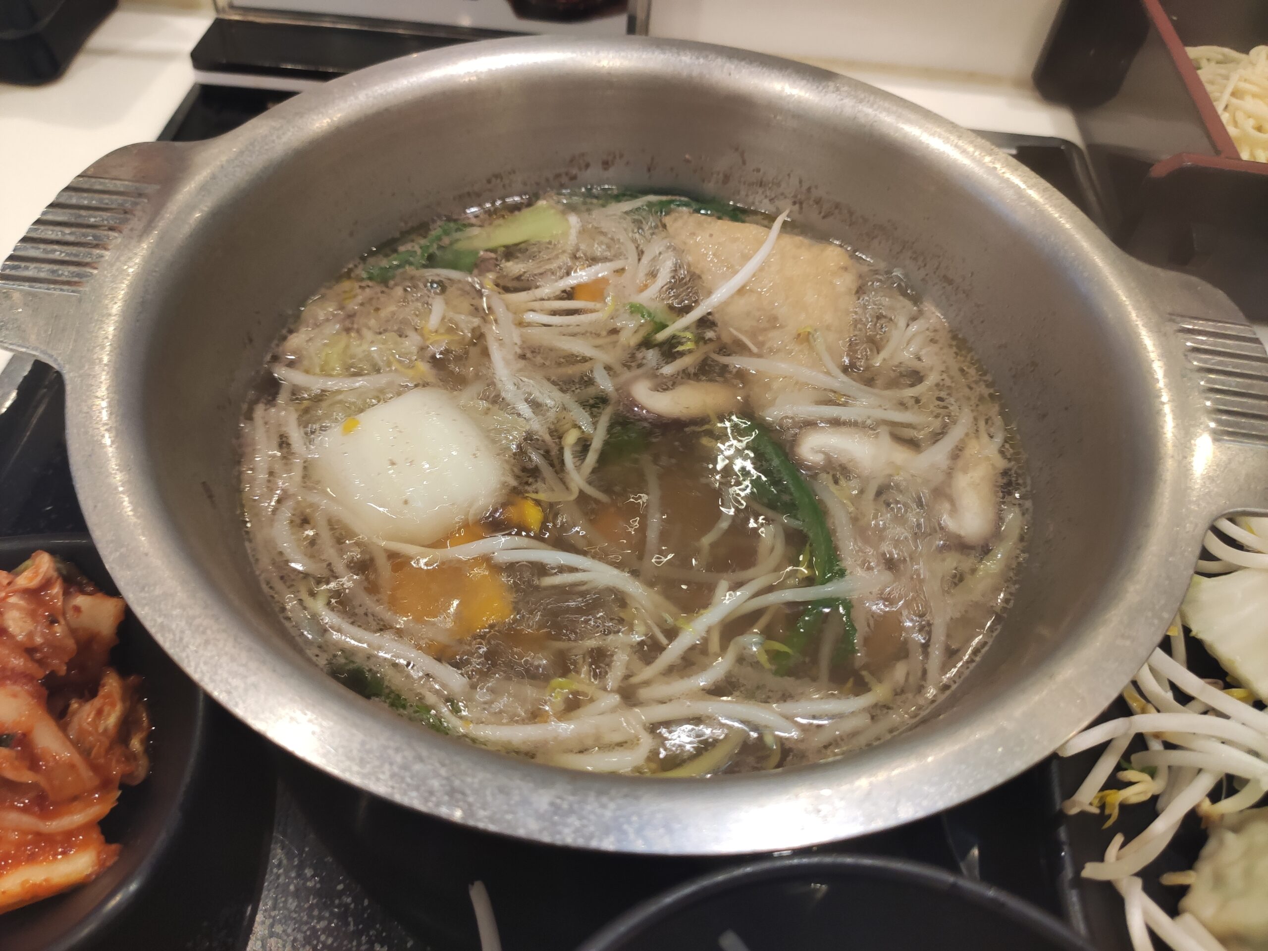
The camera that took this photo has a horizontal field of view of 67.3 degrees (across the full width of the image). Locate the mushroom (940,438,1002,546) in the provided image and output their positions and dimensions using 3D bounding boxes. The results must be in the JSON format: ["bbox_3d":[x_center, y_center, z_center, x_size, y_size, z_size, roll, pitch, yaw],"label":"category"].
[{"bbox_3d":[0.078,0.005,0.222,0.015,0.011,0.029,17,52,8],"label":"mushroom"}]

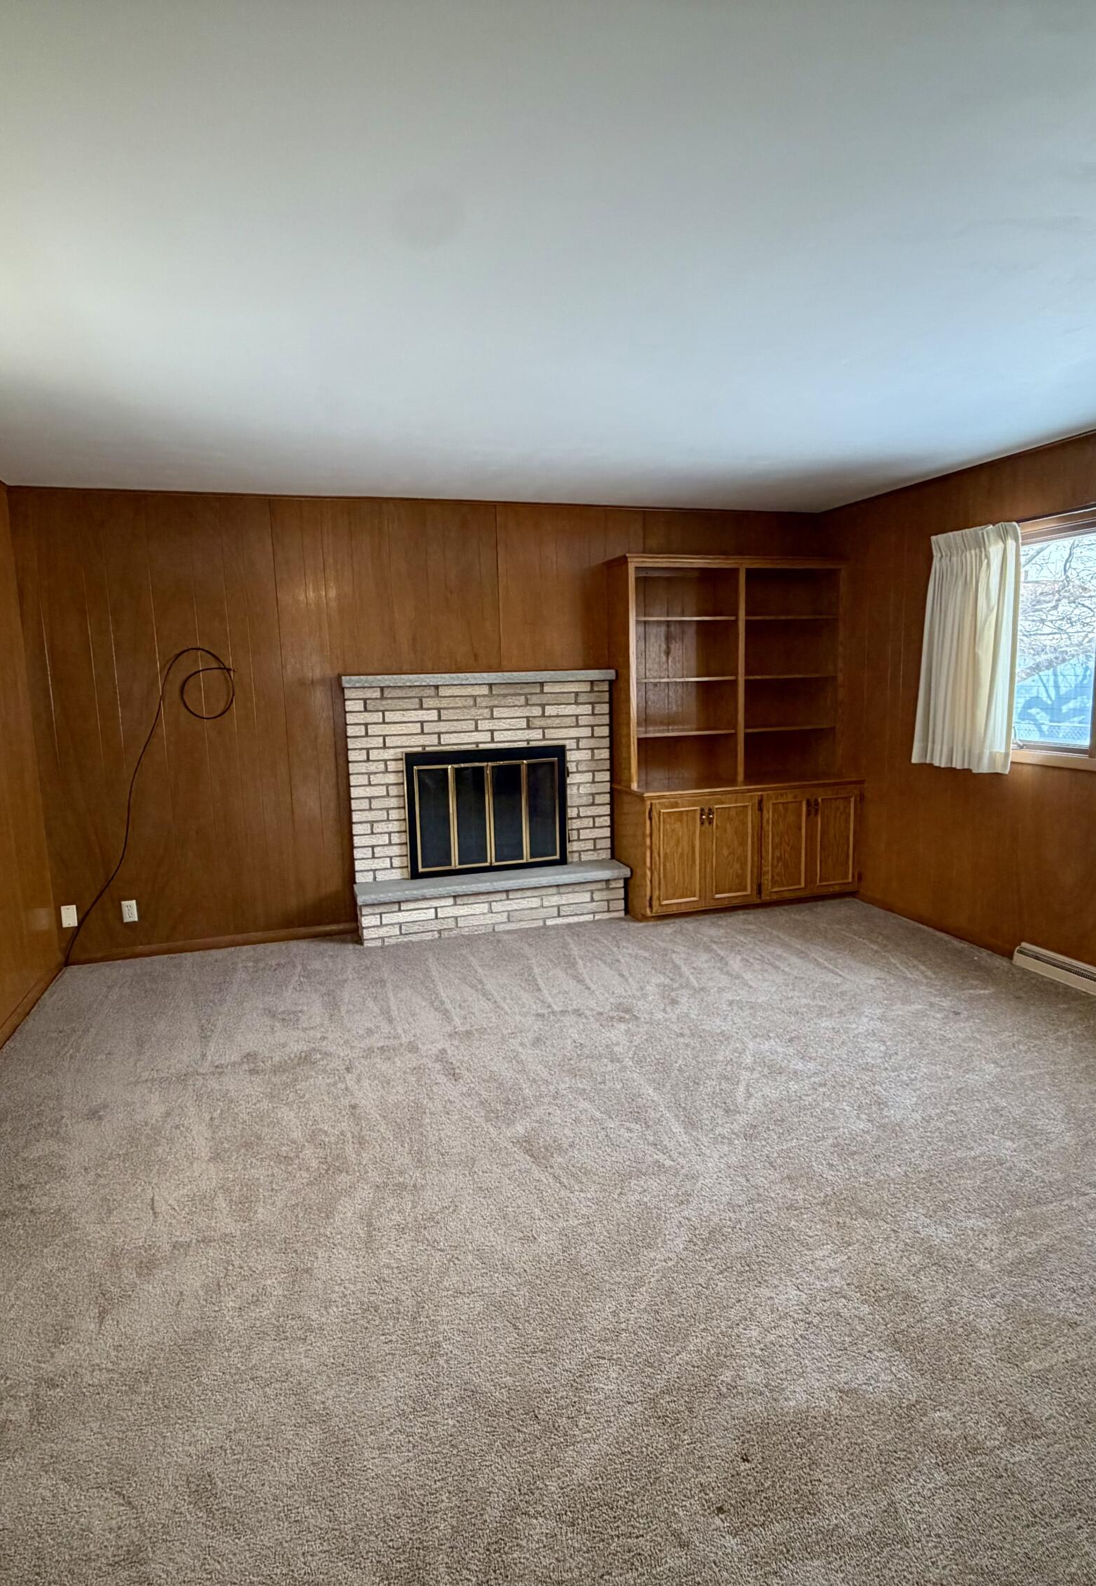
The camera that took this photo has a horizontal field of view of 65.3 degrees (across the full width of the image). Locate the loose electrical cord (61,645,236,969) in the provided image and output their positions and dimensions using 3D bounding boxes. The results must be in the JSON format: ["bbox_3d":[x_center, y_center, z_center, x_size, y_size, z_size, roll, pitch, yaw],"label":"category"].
[{"bbox_3d":[-2.107,0.070,4.523,0.955,1.638,0.050,-4,9,-17],"label":"loose electrical cord"}]

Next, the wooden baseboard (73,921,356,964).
[{"bbox_3d":[-1.833,0.835,4.731,1.535,0.066,0.015,-4,9,-17],"label":"wooden baseboard"}]

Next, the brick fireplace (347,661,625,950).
[{"bbox_3d":[-0.319,0.053,4.933,1.600,1.474,0.315,-4,9,-17],"label":"brick fireplace"}]

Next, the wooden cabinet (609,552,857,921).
[{"bbox_3d":[1.162,-0.360,5.264,1.445,2.118,0.455,-4,9,-17],"label":"wooden cabinet"}]

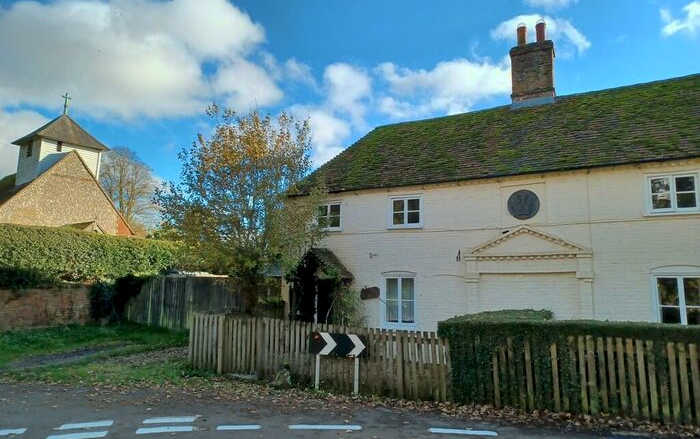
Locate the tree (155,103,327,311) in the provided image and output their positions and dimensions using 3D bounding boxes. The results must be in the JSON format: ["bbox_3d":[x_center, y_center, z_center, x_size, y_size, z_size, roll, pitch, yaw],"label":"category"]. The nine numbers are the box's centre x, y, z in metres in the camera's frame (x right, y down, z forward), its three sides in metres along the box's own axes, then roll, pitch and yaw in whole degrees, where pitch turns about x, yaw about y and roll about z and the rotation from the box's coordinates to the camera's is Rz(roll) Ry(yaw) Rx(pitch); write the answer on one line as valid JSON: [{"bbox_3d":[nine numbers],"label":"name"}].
[{"bbox_3d":[-2.670,0.194,12.314,3.950,6.077,3.800,1,-9,0],"label":"tree"}]

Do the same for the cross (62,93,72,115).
[{"bbox_3d":[-18.481,-7.507,33.000,0.100,1.360,0.560,-8,-13,44],"label":"cross"}]

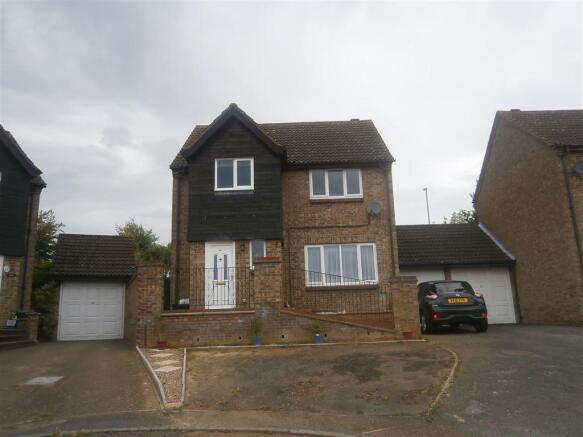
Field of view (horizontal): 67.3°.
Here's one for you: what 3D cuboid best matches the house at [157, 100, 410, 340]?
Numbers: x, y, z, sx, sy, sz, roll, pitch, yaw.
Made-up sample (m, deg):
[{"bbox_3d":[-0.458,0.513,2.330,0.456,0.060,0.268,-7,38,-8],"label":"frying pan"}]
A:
[{"bbox_3d":[-0.224,-0.137,17.307,7.600,8.100,8.000,-2,-11,0],"label":"house"}]

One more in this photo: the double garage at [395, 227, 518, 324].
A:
[{"bbox_3d":[5.875,2.350,18.868,4.800,4.150,5.700,-2,-11,-1],"label":"double garage"}]

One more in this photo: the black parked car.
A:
[{"bbox_3d":[4.514,2.658,13.616,1.770,1.570,4.130,-2,-11,1],"label":"black parked car"}]

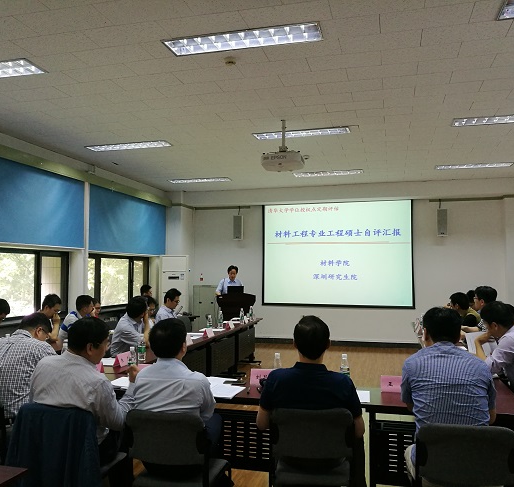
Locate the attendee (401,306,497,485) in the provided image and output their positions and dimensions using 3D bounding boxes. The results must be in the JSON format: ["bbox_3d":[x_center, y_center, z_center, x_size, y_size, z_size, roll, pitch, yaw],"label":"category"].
[{"bbox_3d":[0.950,0.985,2.592,0.480,1.310,0.720,-1,-4,11],"label":"attendee"}]

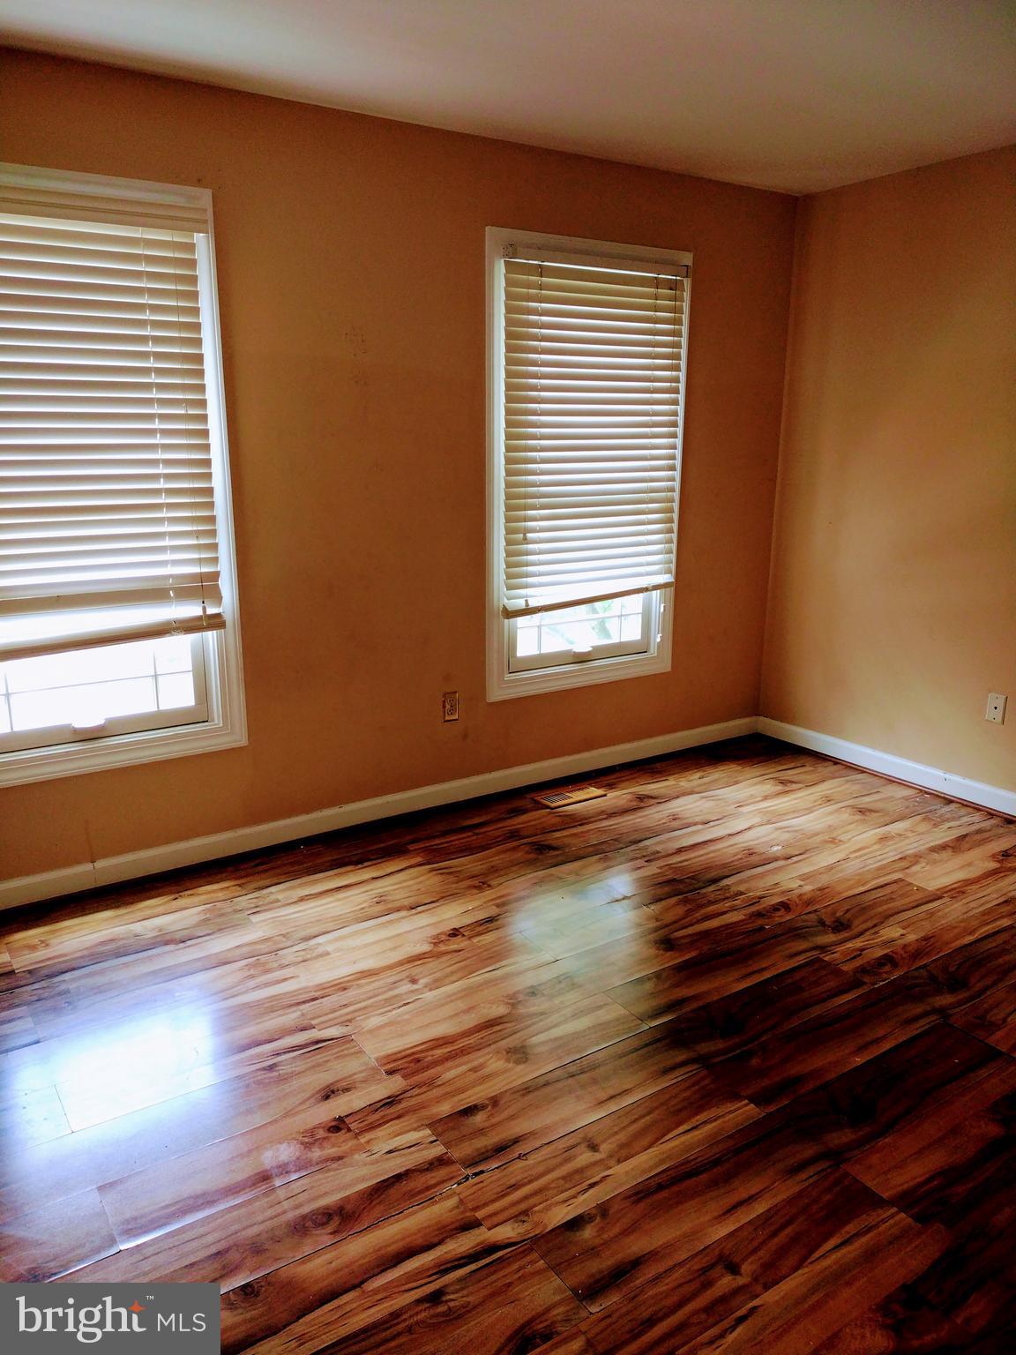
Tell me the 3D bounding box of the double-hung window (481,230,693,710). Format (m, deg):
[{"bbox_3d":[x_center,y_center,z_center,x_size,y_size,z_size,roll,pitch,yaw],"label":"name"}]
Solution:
[{"bbox_3d":[0.311,-0.818,4.235,0.989,1.733,0.110,-9,16,-34],"label":"double-hung window"}]

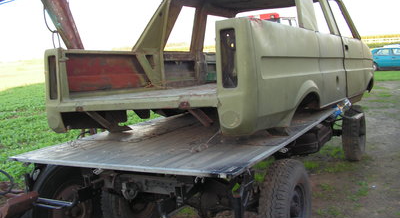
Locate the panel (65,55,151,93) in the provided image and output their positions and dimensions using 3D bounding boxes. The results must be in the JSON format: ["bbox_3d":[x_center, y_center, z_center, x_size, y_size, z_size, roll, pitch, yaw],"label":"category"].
[{"bbox_3d":[-0.871,-0.362,4.096,0.060,0.360,1.080,-2,5,33],"label":"panel"}]

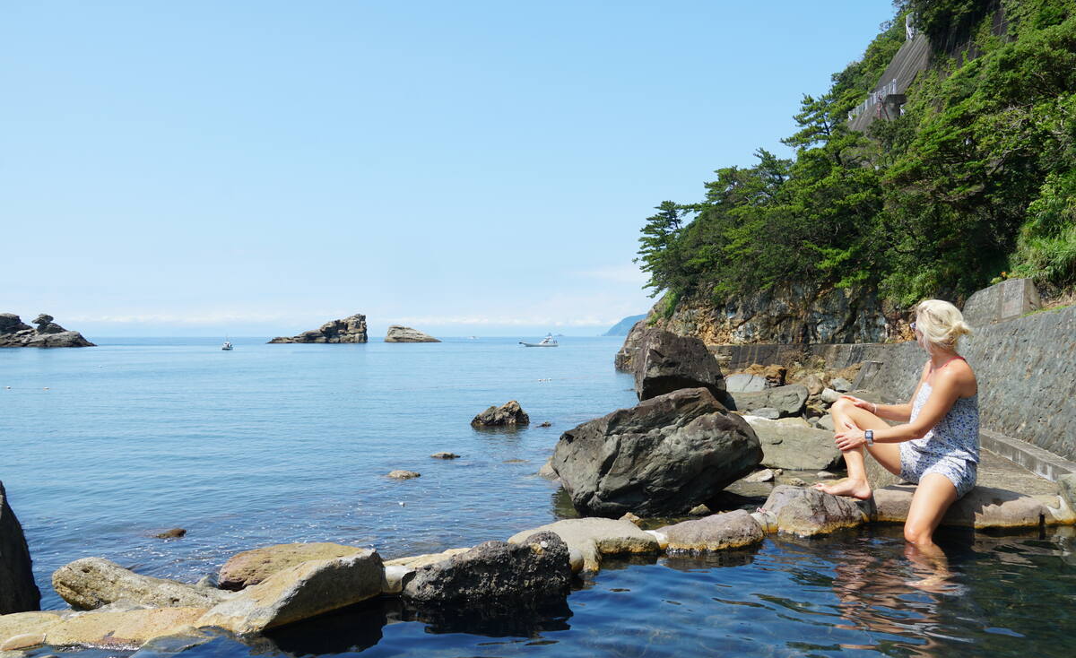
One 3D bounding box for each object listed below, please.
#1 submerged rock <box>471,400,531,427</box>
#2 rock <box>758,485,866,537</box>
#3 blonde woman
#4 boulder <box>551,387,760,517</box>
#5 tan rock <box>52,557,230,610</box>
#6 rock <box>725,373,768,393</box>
[{"bbox_3d":[-0.840,1.790,18.000,1.300,0.660,1.000,0,-1,0],"label":"submerged rock"},{"bbox_3d":[1.160,0.765,3.450,0.440,0.200,0.360,0,-1,-21],"label":"rock"},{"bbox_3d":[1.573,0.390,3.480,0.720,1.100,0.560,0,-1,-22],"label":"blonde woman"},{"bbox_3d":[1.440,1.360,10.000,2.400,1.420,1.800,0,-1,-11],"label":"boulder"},{"bbox_3d":[-1.260,0.800,2.600,0.520,0.170,0.270,0,-1,-6],"label":"tan rock"},{"bbox_3d":[4.900,1.140,19.000,1.050,0.550,0.850,0,-1,0],"label":"rock"}]

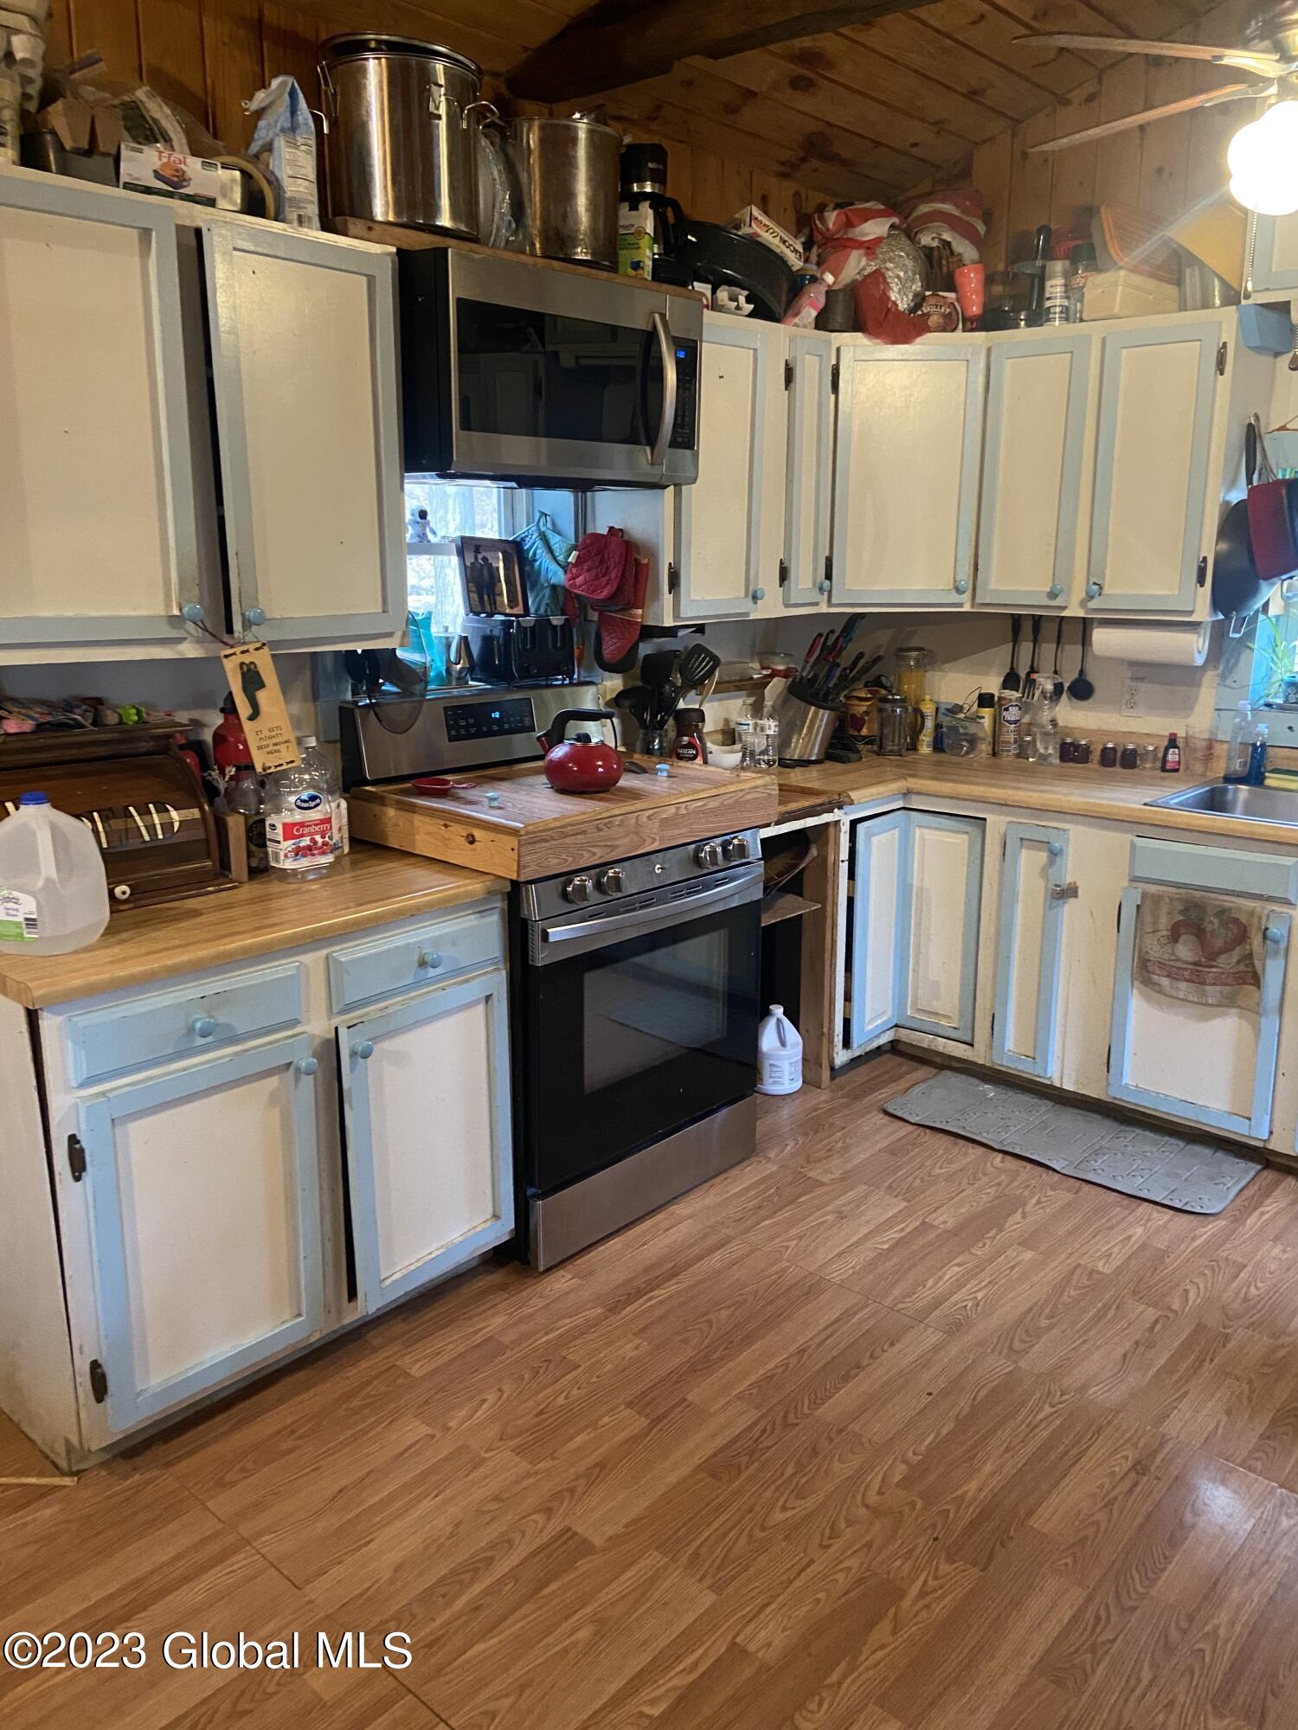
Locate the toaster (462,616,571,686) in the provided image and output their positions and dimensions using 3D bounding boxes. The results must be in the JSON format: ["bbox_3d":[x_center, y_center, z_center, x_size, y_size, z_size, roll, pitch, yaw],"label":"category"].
[{"bbox_3d":[-0.353,-0.579,3.478,0.225,0.175,0.215,13,19,42],"label":"toaster"}]

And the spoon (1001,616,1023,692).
[{"bbox_3d":[1.120,-0.648,3.991,0.060,0.295,0.045,13,19,42],"label":"spoon"}]

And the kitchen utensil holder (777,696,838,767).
[{"bbox_3d":[0.480,-0.432,3.980,0.185,0.235,0.140,0,14,0],"label":"kitchen utensil holder"}]

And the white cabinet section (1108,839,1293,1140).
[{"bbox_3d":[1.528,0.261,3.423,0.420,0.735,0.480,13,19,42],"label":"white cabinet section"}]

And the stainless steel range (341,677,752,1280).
[{"bbox_3d":[-0.198,0.203,3.112,0.690,1.180,0.756,13,19,42],"label":"stainless steel range"}]

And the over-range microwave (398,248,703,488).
[{"bbox_3d":[-0.267,-1.095,2.980,0.420,0.420,0.750,13,19,42],"label":"over-range microwave"}]

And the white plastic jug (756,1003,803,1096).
[{"bbox_3d":[0.375,0.522,3.764,0.152,0.247,0.152,0,14,0],"label":"white plastic jug"}]

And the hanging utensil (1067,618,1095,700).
[{"bbox_3d":[1.280,-0.625,3.842,0.083,0.290,0.075,13,19,42],"label":"hanging utensil"}]

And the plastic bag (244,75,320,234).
[{"bbox_3d":[-0.697,-1.335,2.490,0.125,0.290,0.098,13,19,42],"label":"plastic bag"}]

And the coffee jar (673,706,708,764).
[{"bbox_3d":[0.122,-0.349,3.738,0.100,0.185,0.090,3,14,14],"label":"coffee jar"}]

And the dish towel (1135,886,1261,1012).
[{"bbox_3d":[1.361,0.221,3.229,0.305,0.270,0.045,13,19,42],"label":"dish towel"}]

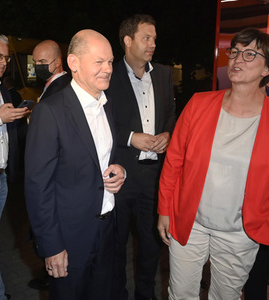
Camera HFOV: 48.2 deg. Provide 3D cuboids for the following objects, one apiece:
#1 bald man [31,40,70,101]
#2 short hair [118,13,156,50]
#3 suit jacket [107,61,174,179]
[{"bbox_3d":[-0.639,0.180,2.205,0.420,1.830,0.540,-9,13,-41],"label":"bald man"},{"bbox_3d":[0.018,-0.687,1.767,0.210,0.210,0.180,8,13,37],"label":"short hair"},{"bbox_3d":[0.000,-0.151,1.862,0.580,0.790,0.360,-6,12,-29],"label":"suit jacket"}]

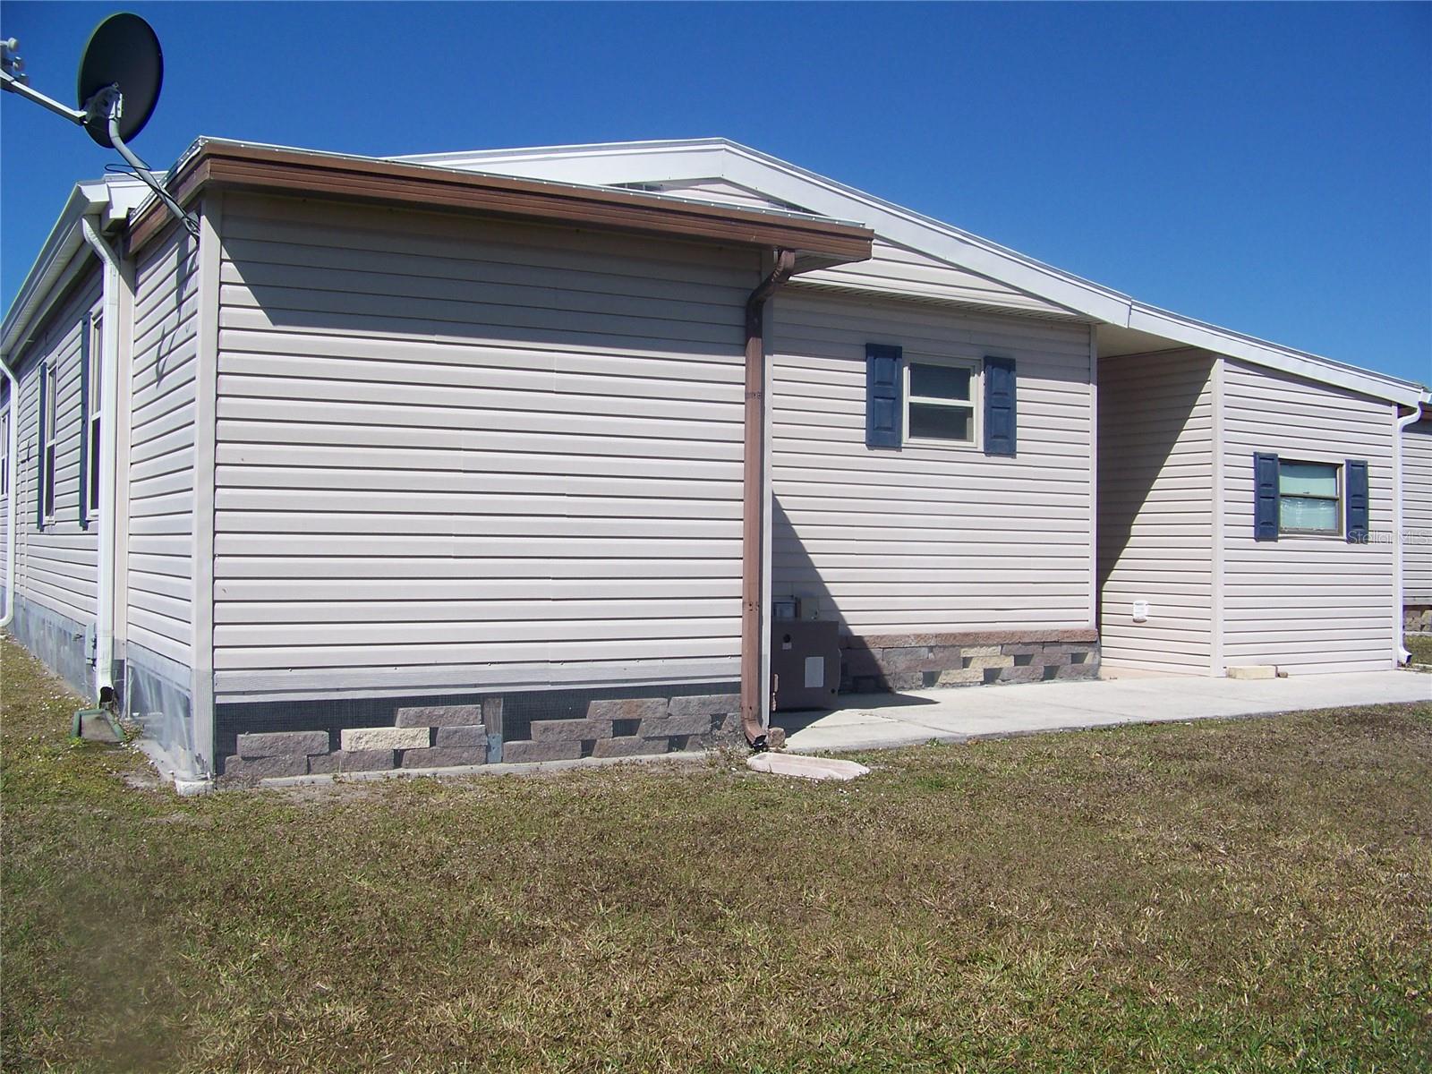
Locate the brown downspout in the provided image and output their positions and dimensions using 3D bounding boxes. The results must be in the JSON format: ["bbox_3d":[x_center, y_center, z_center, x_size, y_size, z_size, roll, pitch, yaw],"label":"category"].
[{"bbox_3d":[0.289,-0.201,8.010,0.085,2.625,0.420,1,0,-26],"label":"brown downspout"}]

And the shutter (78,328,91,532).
[{"bbox_3d":[-4.445,-0.796,10.492,0.040,1.502,0.320,1,0,-29],"label":"shutter"}]

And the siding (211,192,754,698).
[{"bbox_3d":[-1.048,-0.401,7.604,2.881,2.385,0.070,1,0,-26],"label":"siding"}]

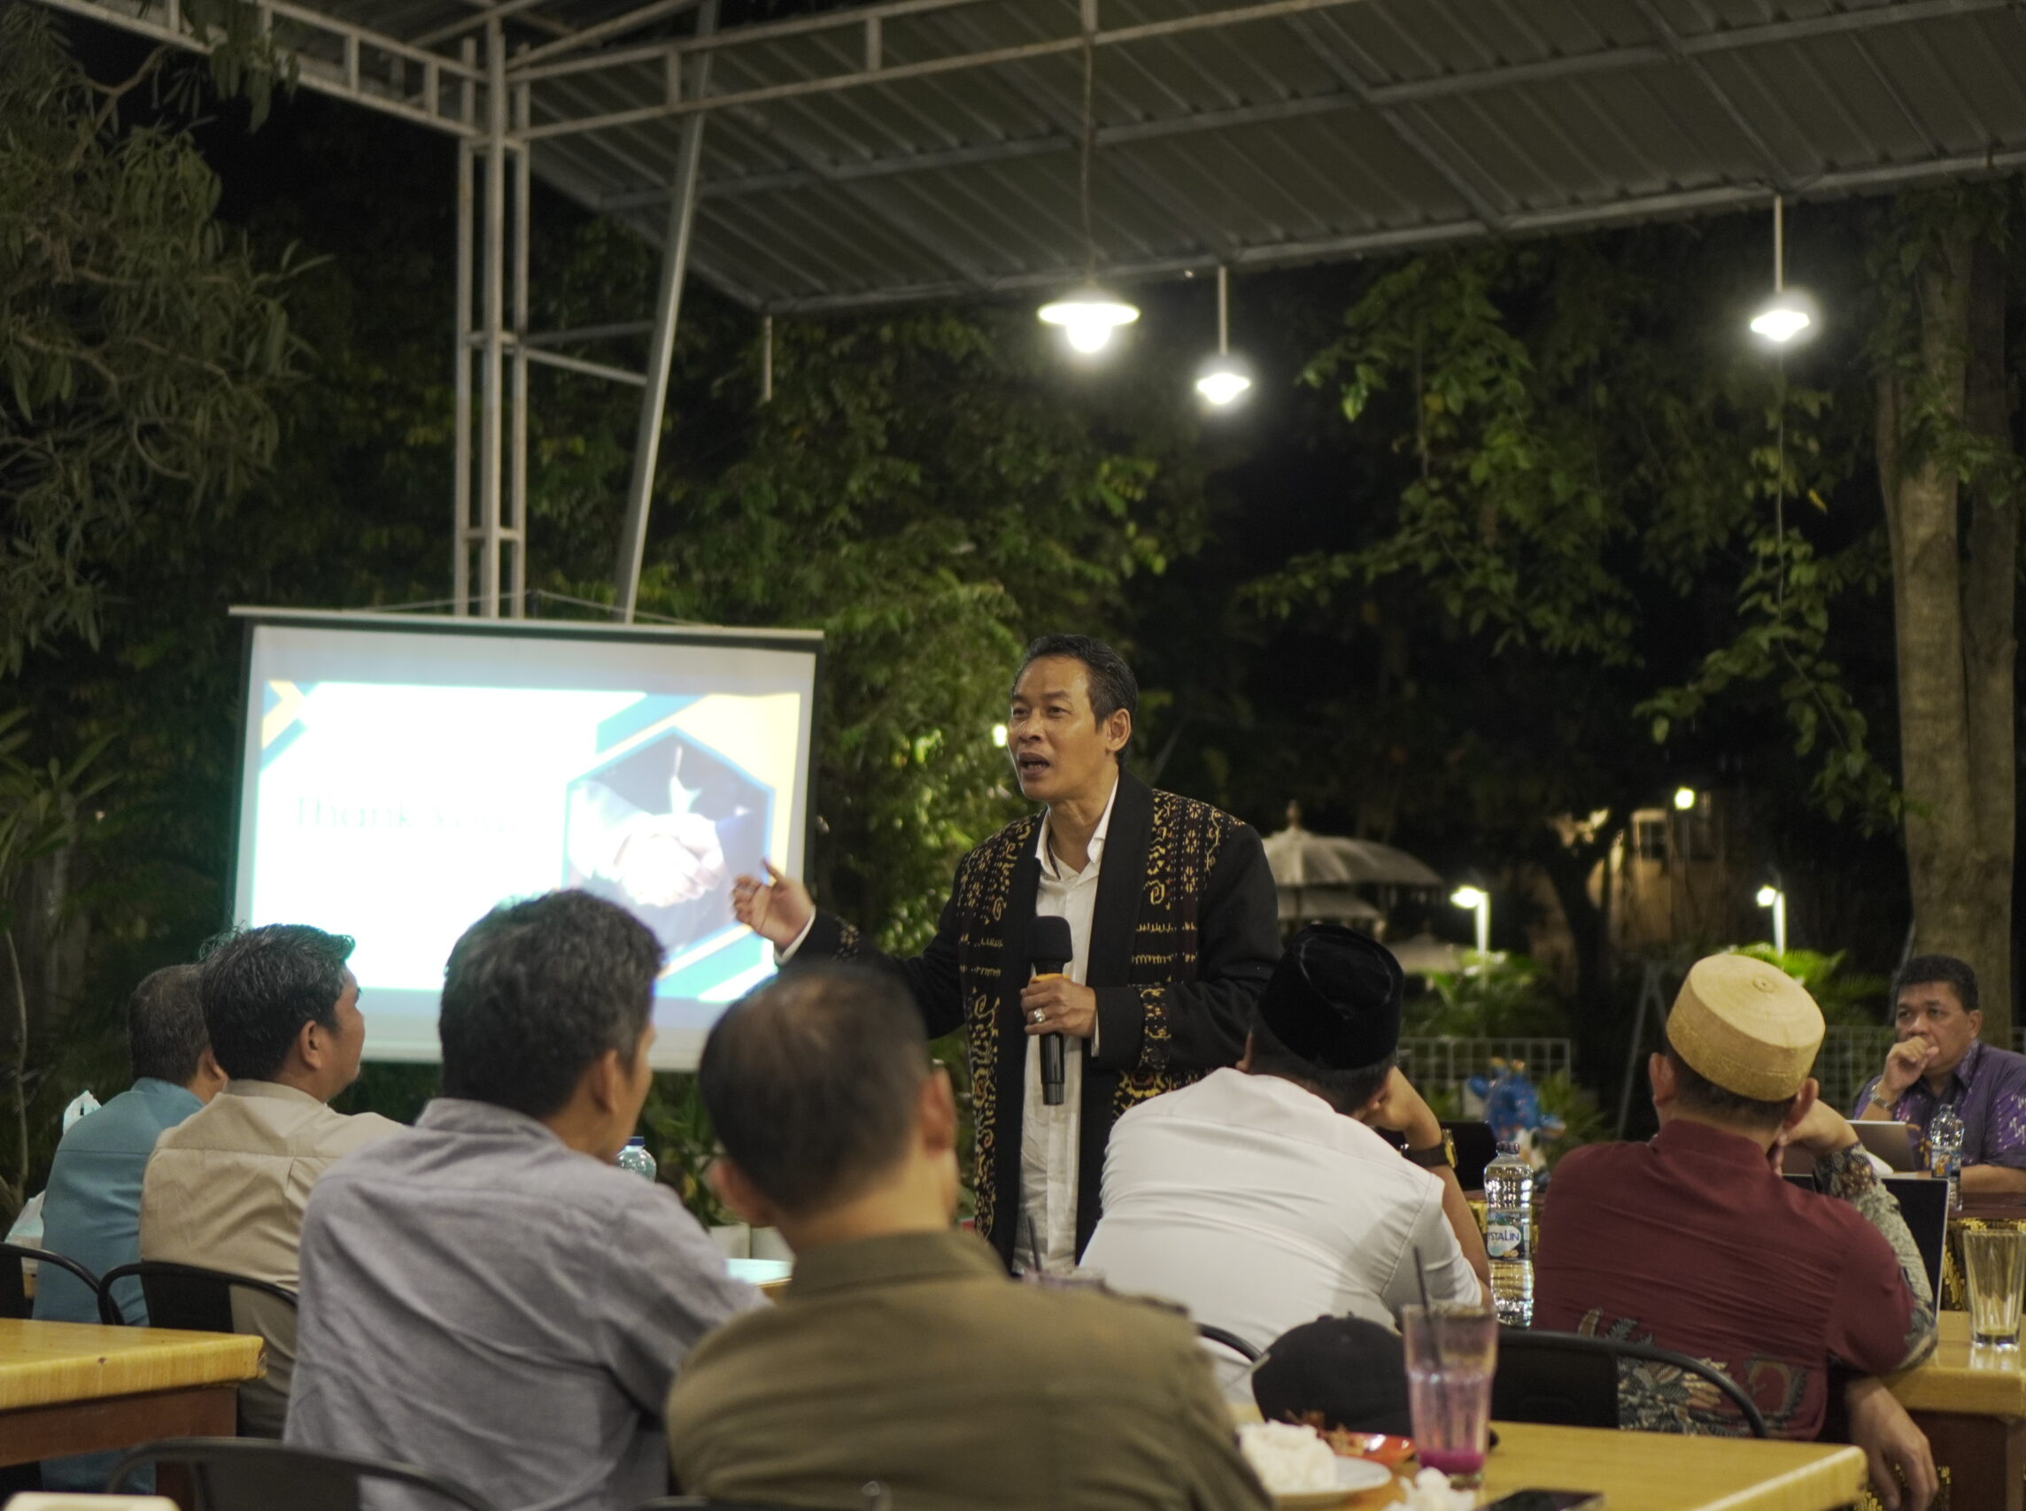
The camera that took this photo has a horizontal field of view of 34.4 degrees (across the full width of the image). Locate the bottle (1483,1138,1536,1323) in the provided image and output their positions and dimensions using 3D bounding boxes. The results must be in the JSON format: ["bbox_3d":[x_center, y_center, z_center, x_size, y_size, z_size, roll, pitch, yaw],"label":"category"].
[{"bbox_3d":[0.638,0.620,4.220,0.064,0.237,0.064,0,-5,0],"label":"bottle"}]

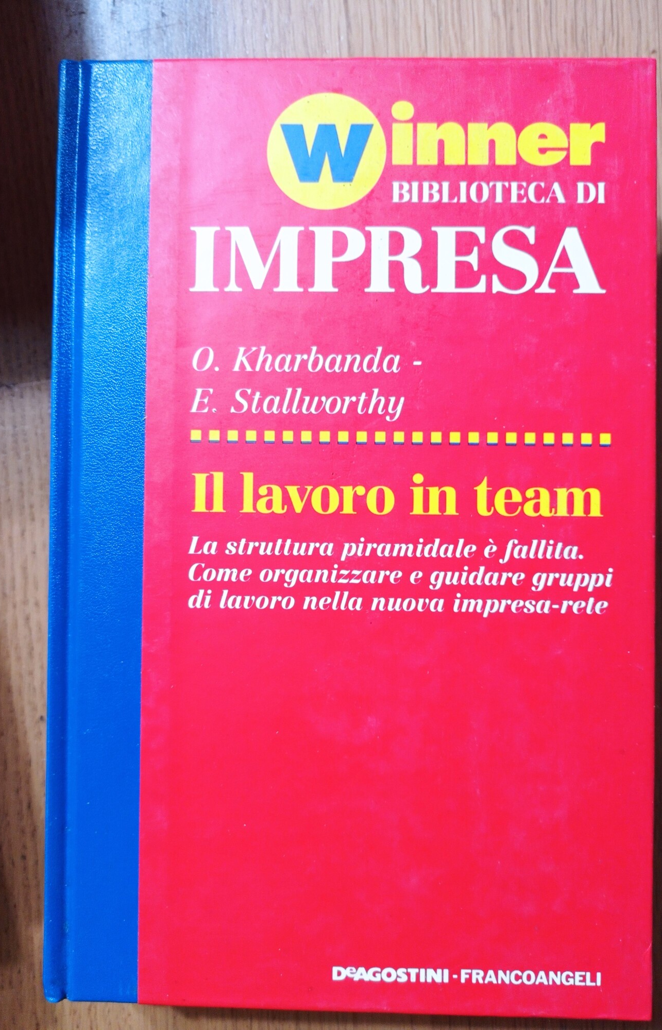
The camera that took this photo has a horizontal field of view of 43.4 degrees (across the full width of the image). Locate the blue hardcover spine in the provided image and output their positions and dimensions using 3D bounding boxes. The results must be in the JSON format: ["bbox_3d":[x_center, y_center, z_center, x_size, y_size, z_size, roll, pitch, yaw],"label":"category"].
[{"bbox_3d":[-0.054,0.003,0.205,0.022,0.021,0.220,1,89,2],"label":"blue hardcover spine"}]

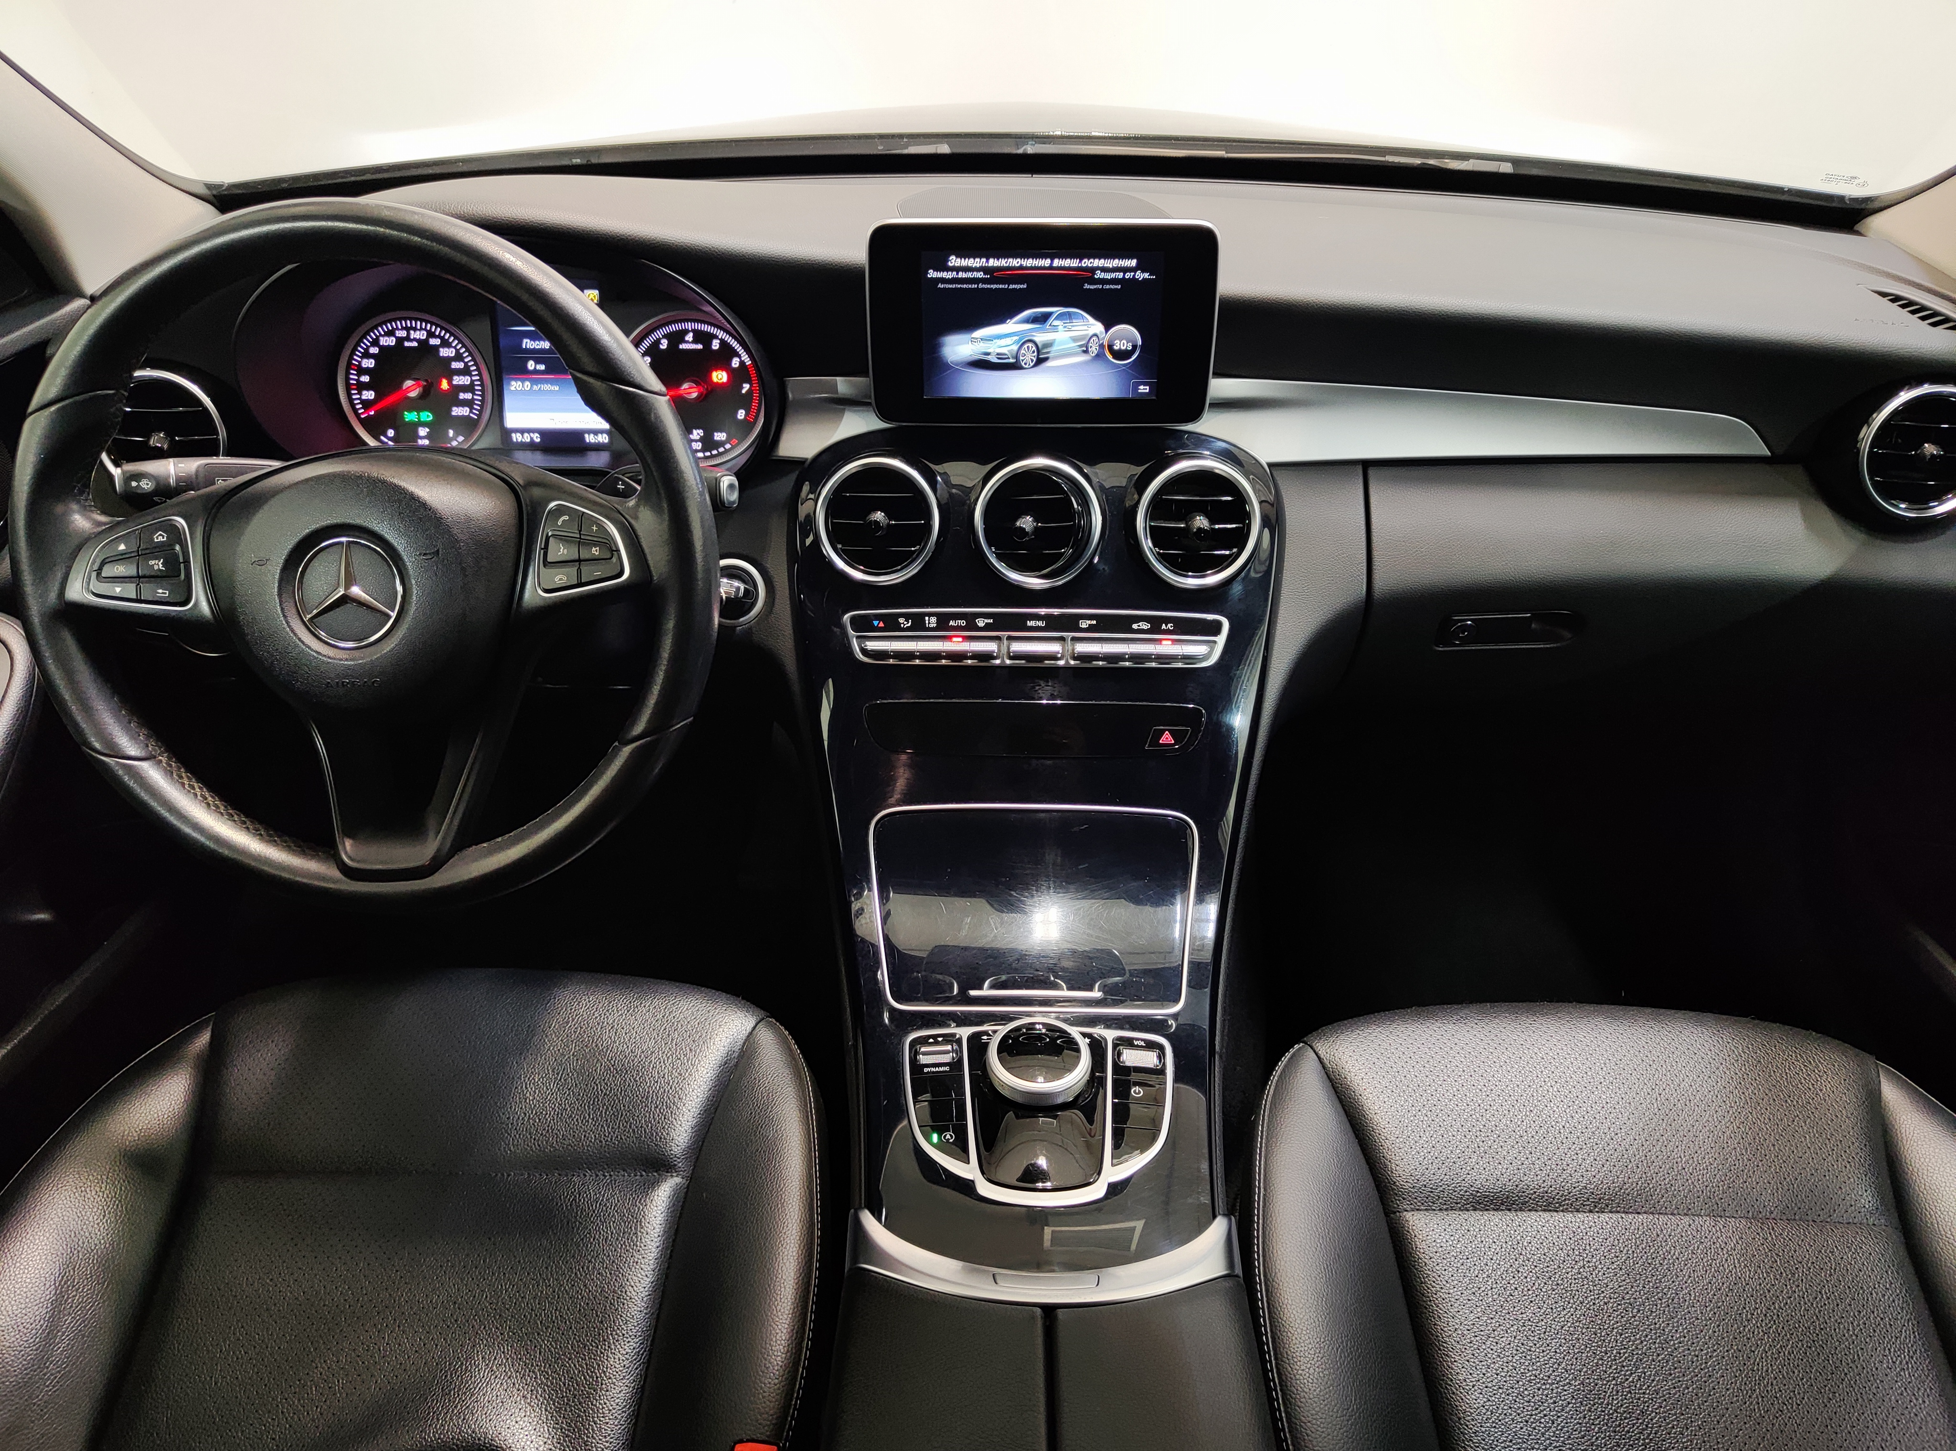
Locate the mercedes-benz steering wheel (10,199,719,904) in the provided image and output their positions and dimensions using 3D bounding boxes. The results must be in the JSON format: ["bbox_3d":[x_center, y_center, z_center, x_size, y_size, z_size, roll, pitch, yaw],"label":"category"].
[{"bbox_3d":[-0.326,-0.092,0.737,0.380,0.380,0.090,1,-2,2],"label":"mercedes-benz steering wheel"}]

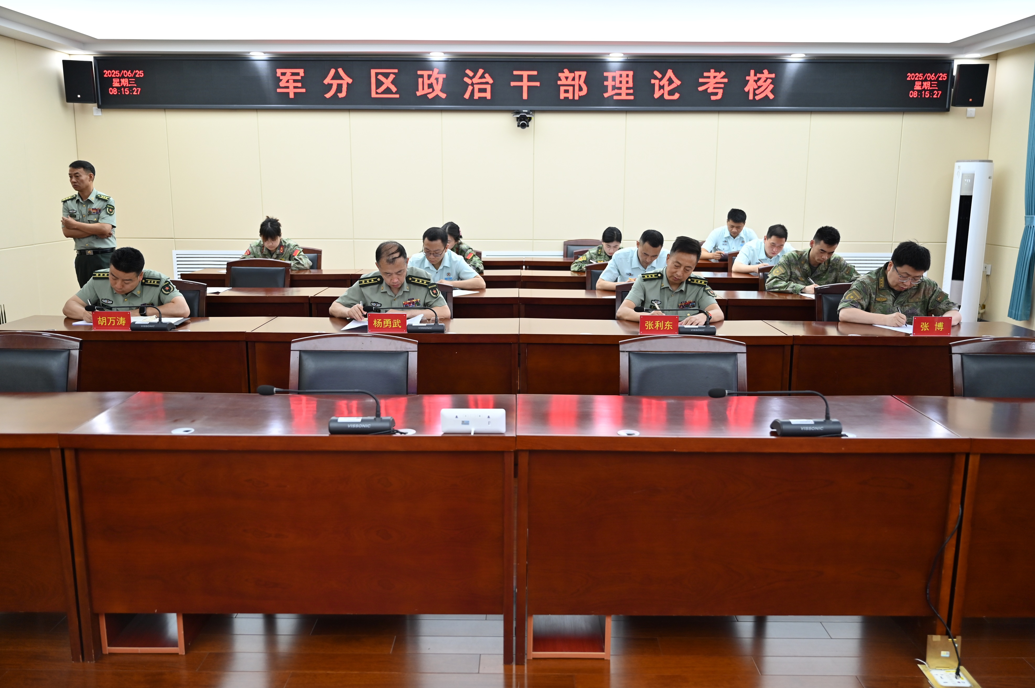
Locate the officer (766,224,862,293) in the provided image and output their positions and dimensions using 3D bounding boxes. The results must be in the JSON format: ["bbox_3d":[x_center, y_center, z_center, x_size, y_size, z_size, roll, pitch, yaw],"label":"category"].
[{"bbox_3d":[2.148,-0.253,6.262,0.640,1.240,0.740,0,11,1],"label":"officer"}]

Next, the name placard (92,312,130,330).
[{"bbox_3d":[-2.092,-0.120,4.462,0.200,0.094,0.050,0,11,1],"label":"name placard"}]

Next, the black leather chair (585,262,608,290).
[{"bbox_3d":[0.785,-0.138,6.509,0.520,0.940,0.590,0,11,0],"label":"black leather chair"}]

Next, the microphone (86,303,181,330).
[{"bbox_3d":[-2.019,-0.143,4.503,0.430,0.130,0.130,0,11,1],"label":"microphone"}]

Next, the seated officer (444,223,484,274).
[{"bbox_3d":[-0.571,-0.510,7.843,0.580,1.160,0.750,1,11,5],"label":"seated officer"}]

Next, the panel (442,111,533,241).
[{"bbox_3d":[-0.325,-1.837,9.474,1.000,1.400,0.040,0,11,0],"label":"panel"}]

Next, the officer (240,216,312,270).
[{"bbox_3d":[-2.146,-0.506,7.610,0.660,1.220,0.700,0,11,0],"label":"officer"}]

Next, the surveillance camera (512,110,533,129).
[{"bbox_3d":[0.055,-2.372,9.087,0.210,0.200,0.200,0,11,1],"label":"surveillance camera"}]

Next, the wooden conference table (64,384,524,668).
[{"bbox_3d":[-0.708,0.602,2.972,1.410,0.760,0.510,0,11,1],"label":"wooden conference table"}]

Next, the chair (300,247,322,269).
[{"bbox_3d":[-1.981,-0.354,7.526,0.500,0.955,0.580,0,11,0],"label":"chair"}]

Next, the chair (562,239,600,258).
[{"bbox_3d":[0.709,-0.558,8.677,0.500,0.955,0.580,0,11,0],"label":"chair"}]

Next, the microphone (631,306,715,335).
[{"bbox_3d":[0.806,-0.124,4.478,0.430,0.130,0.130,0,11,1],"label":"microphone"}]

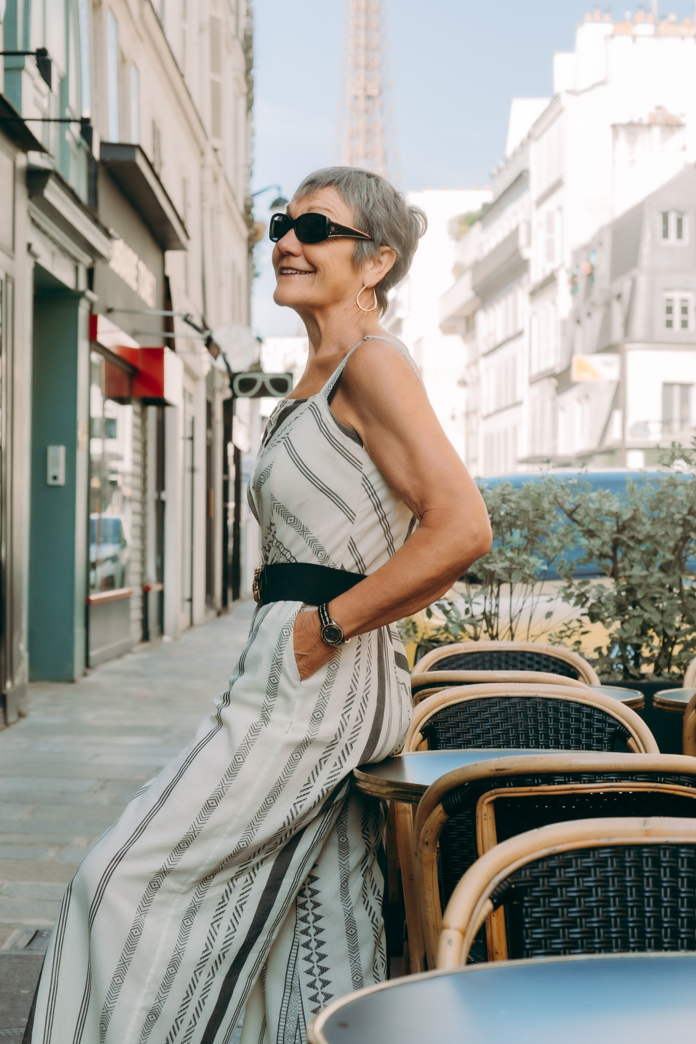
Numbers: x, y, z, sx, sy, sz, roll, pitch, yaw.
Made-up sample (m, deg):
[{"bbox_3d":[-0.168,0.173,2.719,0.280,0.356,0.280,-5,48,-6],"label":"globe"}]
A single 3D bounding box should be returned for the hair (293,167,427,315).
[{"bbox_3d":[0.019,-0.432,3.110,0.200,0.215,0.175,10,-1,-35],"label":"hair"}]

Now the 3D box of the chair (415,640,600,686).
[{"bbox_3d":[0.378,0.708,4.777,0.500,0.830,0.540,0,0,2],"label":"chair"}]

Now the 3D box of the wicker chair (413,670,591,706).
[{"bbox_3d":[0.293,0.704,4.197,0.500,0.830,0.540,0,0,3],"label":"wicker chair"}]

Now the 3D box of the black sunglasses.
[{"bbox_3d":[-0.021,-0.430,3.075,0.130,0.048,0.145,10,-1,-35],"label":"black sunglasses"}]

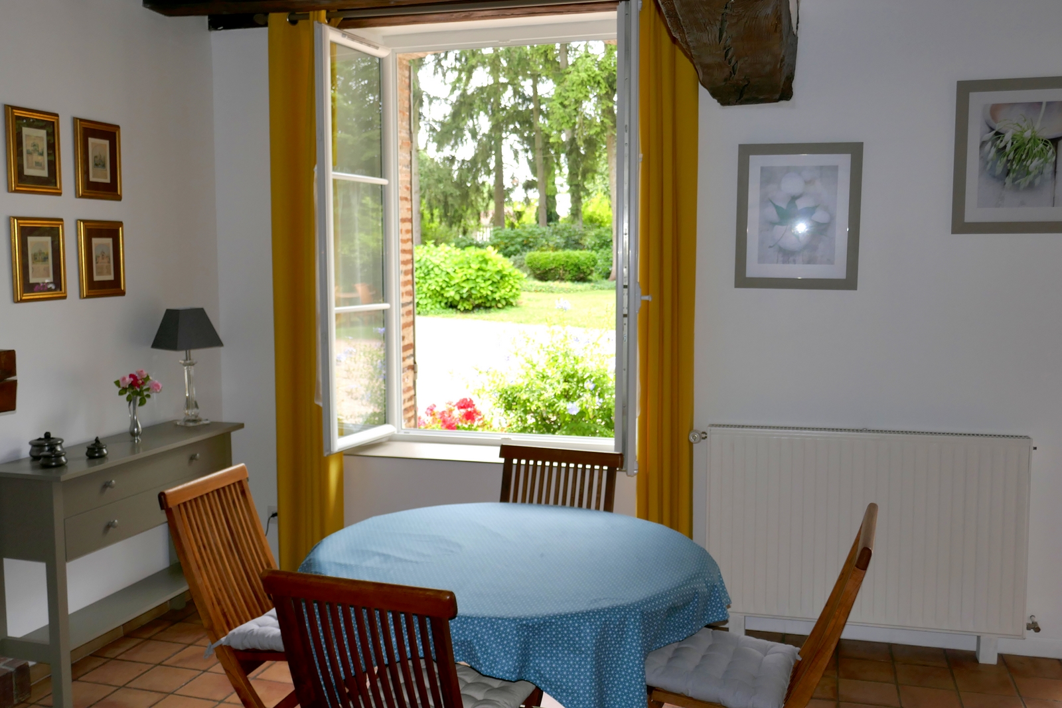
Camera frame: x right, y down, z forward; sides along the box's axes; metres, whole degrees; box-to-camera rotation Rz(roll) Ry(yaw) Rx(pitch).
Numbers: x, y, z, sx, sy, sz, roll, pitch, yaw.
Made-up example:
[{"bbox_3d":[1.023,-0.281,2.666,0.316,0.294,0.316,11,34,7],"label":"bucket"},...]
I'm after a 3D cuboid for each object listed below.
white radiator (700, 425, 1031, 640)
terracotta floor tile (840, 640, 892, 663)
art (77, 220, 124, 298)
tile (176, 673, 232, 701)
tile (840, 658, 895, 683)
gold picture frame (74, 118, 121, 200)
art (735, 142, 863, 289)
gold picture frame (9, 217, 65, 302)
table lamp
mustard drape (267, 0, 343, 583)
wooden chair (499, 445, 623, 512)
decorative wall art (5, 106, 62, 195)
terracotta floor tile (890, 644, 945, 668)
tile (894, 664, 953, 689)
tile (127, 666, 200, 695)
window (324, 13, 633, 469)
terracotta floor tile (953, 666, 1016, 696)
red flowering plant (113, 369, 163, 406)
[{"bbox_3d":[1.322,0.693,3.904,1.209,0.769,0.092,1,5,16],"label":"white radiator"},{"bbox_3d":[1.335,1.194,3.920,0.199,0.012,0.196,2,6,16],"label":"terracotta floor tile"},{"bbox_3d":[-1.742,-0.385,3.959,0.023,0.309,0.237,1,5,16],"label":"art"},{"bbox_3d":[-1.171,1.227,3.580,0.198,0.012,0.193,2,6,16],"label":"tile"},{"bbox_3d":[1.278,1.213,3.715,0.201,0.012,0.199,1,5,16],"label":"tile"},{"bbox_3d":[-1.717,-0.768,3.870,0.021,0.304,0.236,2,6,16],"label":"gold picture frame"},{"bbox_3d":[1.073,-0.551,3.914,0.479,0.580,0.022,2,6,16],"label":"art"},{"bbox_3d":[-1.836,-0.353,3.641,0.023,0.309,0.237,1,5,16],"label":"gold picture frame"},{"bbox_3d":[-1.509,0.058,4.287,0.220,0.510,0.220,4,6,40],"label":"table lamp"},{"bbox_3d":[-1.025,-0.217,4.471,0.325,2.630,0.110,2,6,16],"label":"mustard drape"},{"bbox_3d":[0.021,0.808,3.320,0.465,0.877,0.590,2,6,18],"label":"wooden chair"},{"bbox_3d":[-1.838,-0.747,3.606,0.023,0.309,0.237,1,5,16],"label":"decorative wall art"},{"bbox_3d":[1.538,1.201,3.854,0.201,0.012,0.201,1,5,16],"label":"terracotta floor tile"},{"bbox_3d":[1.479,1.217,3.656,0.201,0.012,0.199,1,5,16],"label":"tile"},{"bbox_3d":[-1.368,1.221,3.639,0.198,0.012,0.193,2,6,16],"label":"tile"},{"bbox_3d":[-0.167,-0.501,4.360,1.380,1.940,0.620,2,6,16],"label":"window"},{"bbox_3d":[1.680,1.222,3.597,0.203,0.012,0.199,1,5,16],"label":"terracotta floor tile"},{"bbox_3d":[-1.582,0.132,3.920,0.185,0.145,0.165,-2,6,-22],"label":"red flowering plant"}]

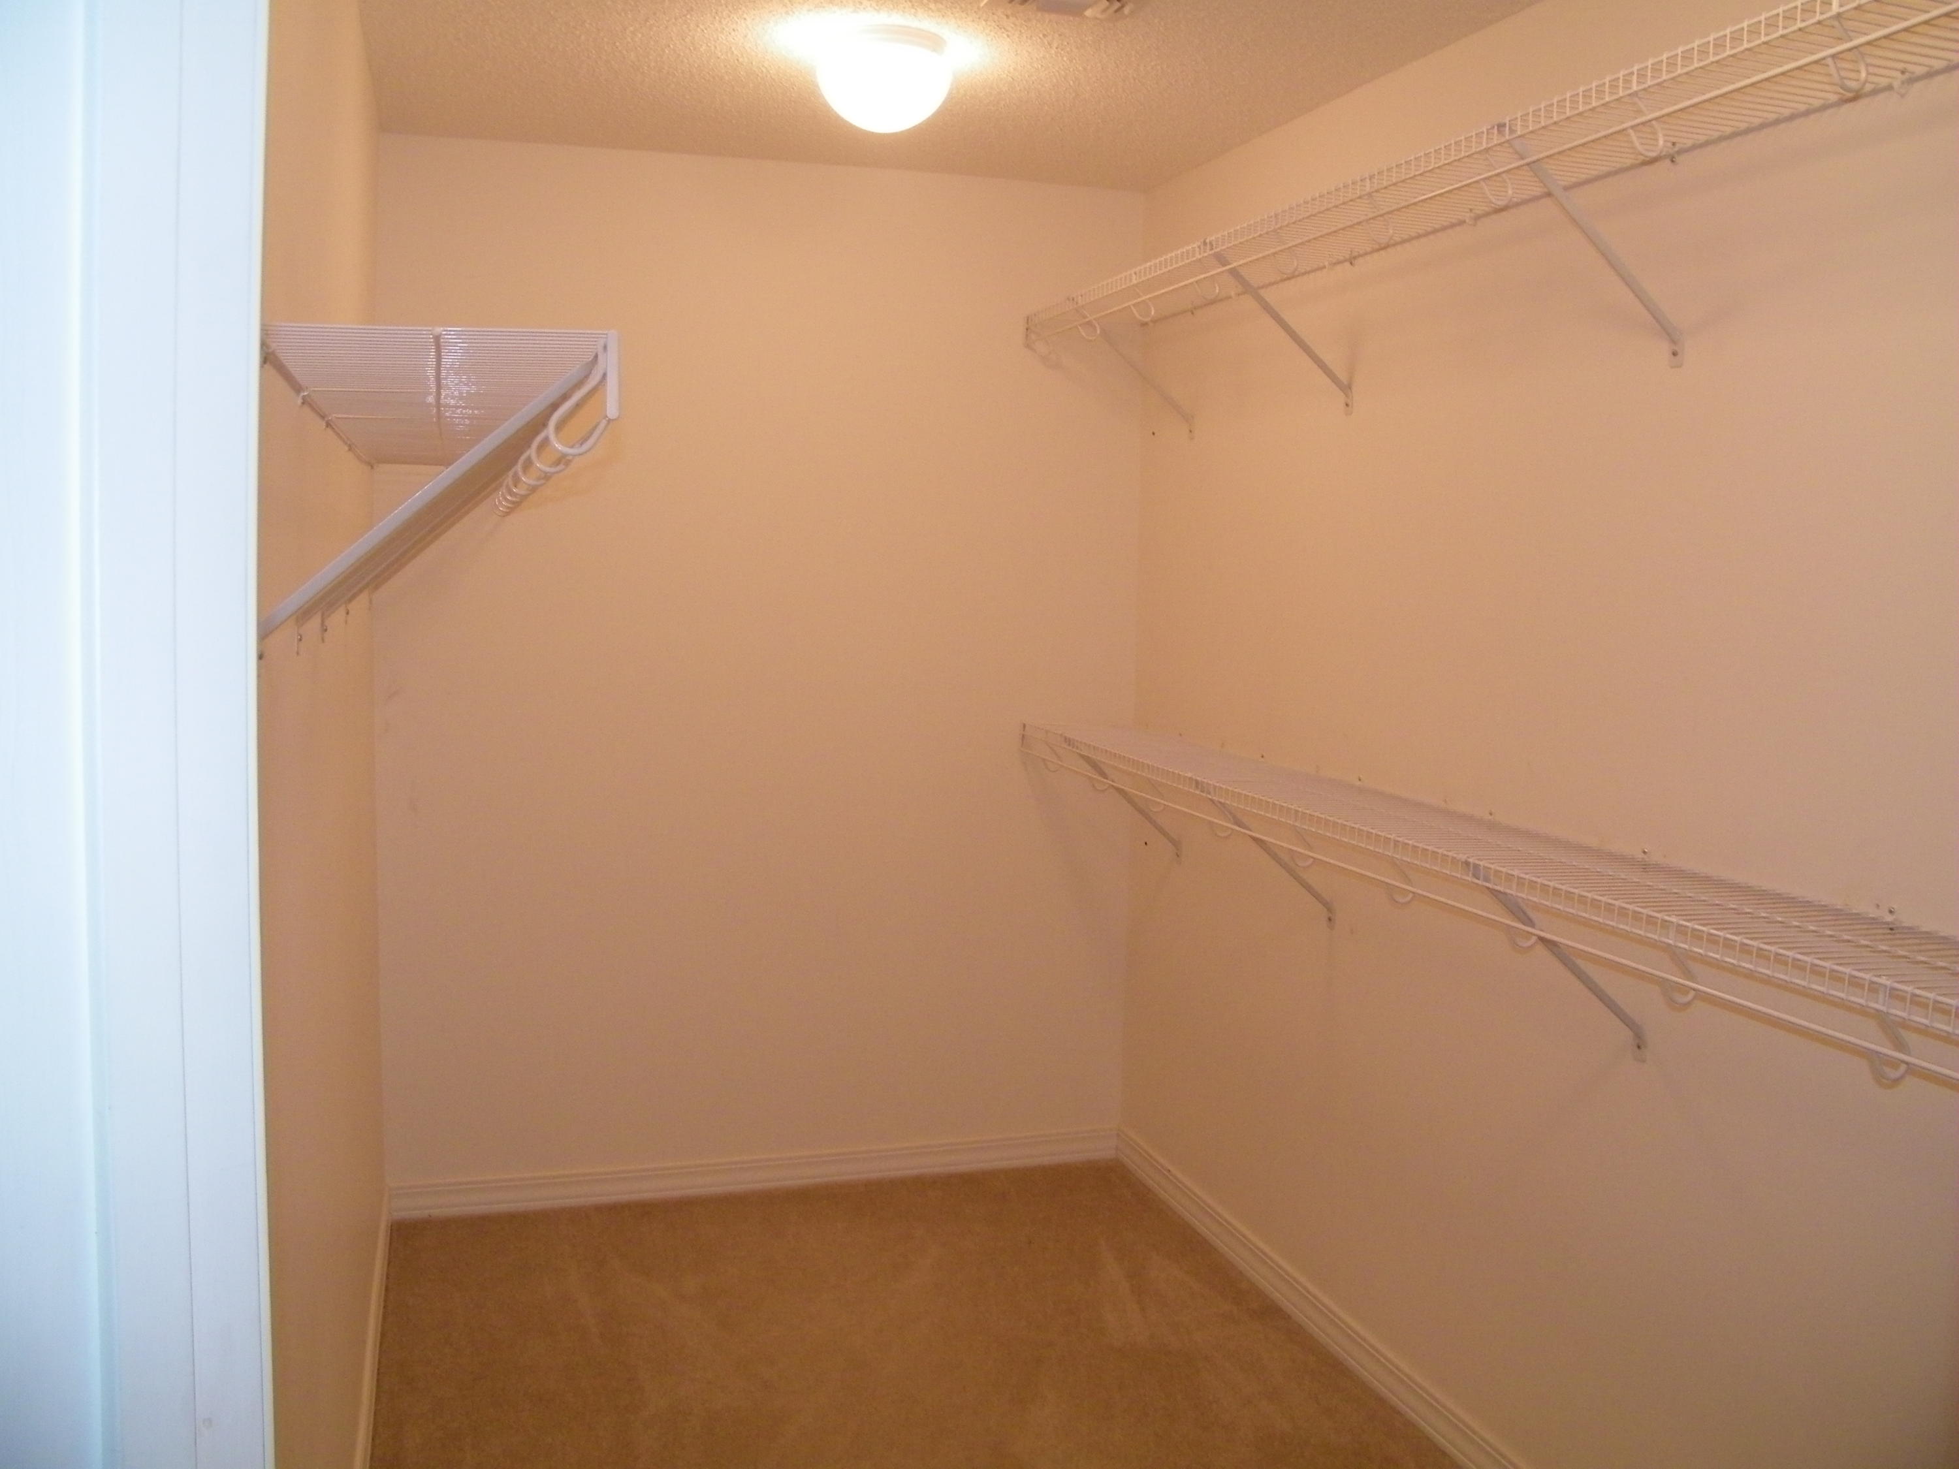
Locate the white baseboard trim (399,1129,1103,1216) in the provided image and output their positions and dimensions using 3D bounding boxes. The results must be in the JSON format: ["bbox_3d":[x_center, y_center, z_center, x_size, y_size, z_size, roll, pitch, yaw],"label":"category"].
[{"bbox_3d":[-0.483,1.058,3.848,1.810,0.082,0.015,0,6,-18],"label":"white baseboard trim"}]

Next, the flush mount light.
[{"bbox_3d":[-0.170,-1.156,2.796,0.245,0.150,0.245,1,6,0],"label":"flush mount light"}]

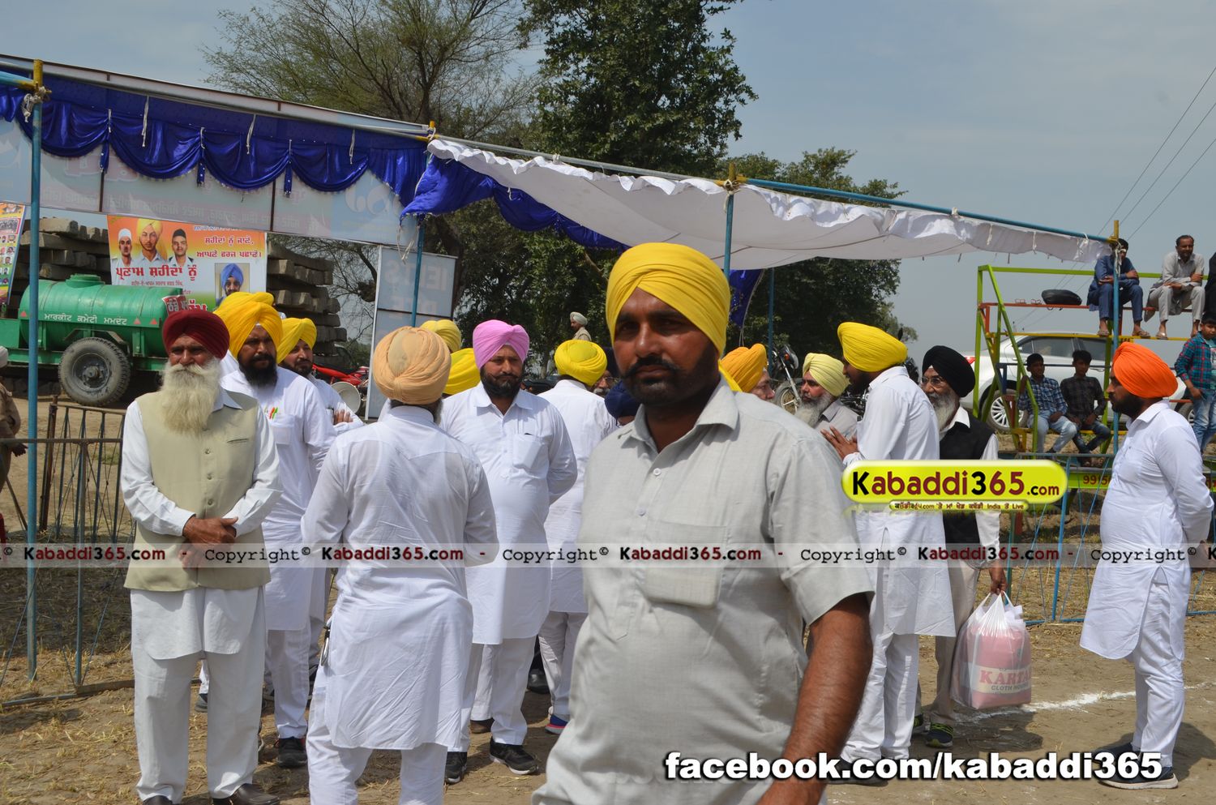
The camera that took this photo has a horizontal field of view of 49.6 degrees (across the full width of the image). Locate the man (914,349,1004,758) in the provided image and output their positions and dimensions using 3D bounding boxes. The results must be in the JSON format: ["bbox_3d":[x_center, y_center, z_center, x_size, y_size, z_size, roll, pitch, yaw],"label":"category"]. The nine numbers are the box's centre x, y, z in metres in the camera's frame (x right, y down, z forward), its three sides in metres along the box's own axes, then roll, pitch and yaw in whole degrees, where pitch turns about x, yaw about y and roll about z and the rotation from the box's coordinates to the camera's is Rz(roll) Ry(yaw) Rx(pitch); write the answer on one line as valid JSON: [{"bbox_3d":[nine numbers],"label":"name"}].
[{"bbox_3d":[1.540,0.621,5.800,0.500,1.740,0.360,3,2,41],"label":"man"}]

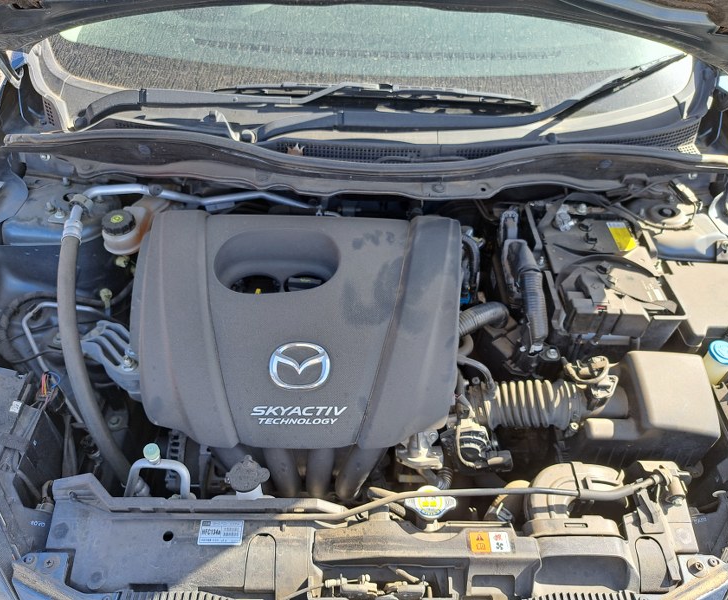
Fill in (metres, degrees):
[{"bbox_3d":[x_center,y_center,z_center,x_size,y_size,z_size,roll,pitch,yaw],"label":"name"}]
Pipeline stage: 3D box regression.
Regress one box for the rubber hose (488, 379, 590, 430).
[{"bbox_3d":[0.275,0.169,0.895,0.170,0.078,0.078,1,46,-1],"label":"rubber hose"}]

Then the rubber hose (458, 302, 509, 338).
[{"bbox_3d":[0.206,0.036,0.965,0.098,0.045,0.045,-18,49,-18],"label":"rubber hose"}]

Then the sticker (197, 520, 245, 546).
[{"bbox_3d":[-0.189,0.307,0.730,0.058,0.002,0.033,1,61,-1],"label":"sticker"}]

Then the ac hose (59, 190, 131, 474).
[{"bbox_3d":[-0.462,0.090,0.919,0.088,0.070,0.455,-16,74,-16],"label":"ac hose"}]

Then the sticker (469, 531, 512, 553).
[{"bbox_3d":[0.164,0.314,0.720,0.053,0.002,0.028,1,61,-1],"label":"sticker"}]

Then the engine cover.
[{"bbox_3d":[-0.108,0.041,0.900,0.505,0.115,0.400,1,64,-1],"label":"engine cover"}]

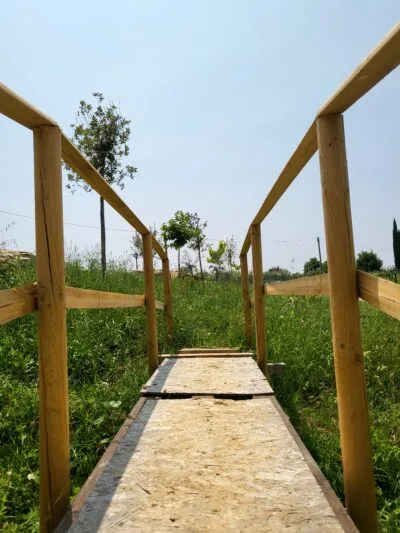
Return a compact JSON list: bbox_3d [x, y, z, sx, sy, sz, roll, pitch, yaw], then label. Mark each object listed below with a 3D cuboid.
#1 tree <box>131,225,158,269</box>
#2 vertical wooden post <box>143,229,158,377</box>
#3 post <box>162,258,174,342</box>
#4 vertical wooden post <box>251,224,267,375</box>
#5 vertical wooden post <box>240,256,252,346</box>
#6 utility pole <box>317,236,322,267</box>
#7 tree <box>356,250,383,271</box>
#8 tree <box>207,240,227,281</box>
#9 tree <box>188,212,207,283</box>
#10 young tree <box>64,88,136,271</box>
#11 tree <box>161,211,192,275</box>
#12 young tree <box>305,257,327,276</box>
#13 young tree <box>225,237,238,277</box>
[{"bbox_3d":[-3.465,-1.124,25.000,1.700,2.950,1.700,-2,-3,0],"label":"tree"},{"bbox_3d":[-0.396,0.310,3.220,0.077,1.140,0.077,-2,-3,0],"label":"vertical wooden post"},{"bbox_3d":[-0.346,0.385,4.400,0.075,0.967,0.075,-3,-3,1],"label":"post"},{"bbox_3d":[0.460,0.274,3.130,0.077,1.170,0.077,-2,-3,0],"label":"vertical wooden post"},{"bbox_3d":[0.508,0.372,4.350,0.075,1.016,0.075,-3,-3,1],"label":"vertical wooden post"},{"bbox_3d":[16.456,-1.786,55.000,0.240,4.800,0.240,-5,-3,0],"label":"utility pole"},{"bbox_3d":[13.970,-0.206,33.000,2.200,2.225,2.200,-3,-3,1],"label":"tree"},{"bbox_3d":[0.701,-0.212,17.000,0.870,1.750,0.870,-2,-3,0],"label":"tree"},{"bbox_3d":[-0.070,-0.612,14.000,0.800,2.552,0.750,-3,-3,1],"label":"tree"},{"bbox_3d":[-1.978,-1.608,8.000,1.400,3.736,1.350,-3,-3,1],"label":"young tree"},{"bbox_3d":[-0.890,-0.871,15.500,1.200,2.594,1.150,-3,-3,1],"label":"tree"},{"bbox_3d":[13.966,-0.060,48.000,2.700,2.400,2.600,-2,-3,0],"label":"young tree"},{"bbox_3d":[1.731,-0.440,22.000,0.850,2.418,0.850,-3,-3,1],"label":"young tree"}]

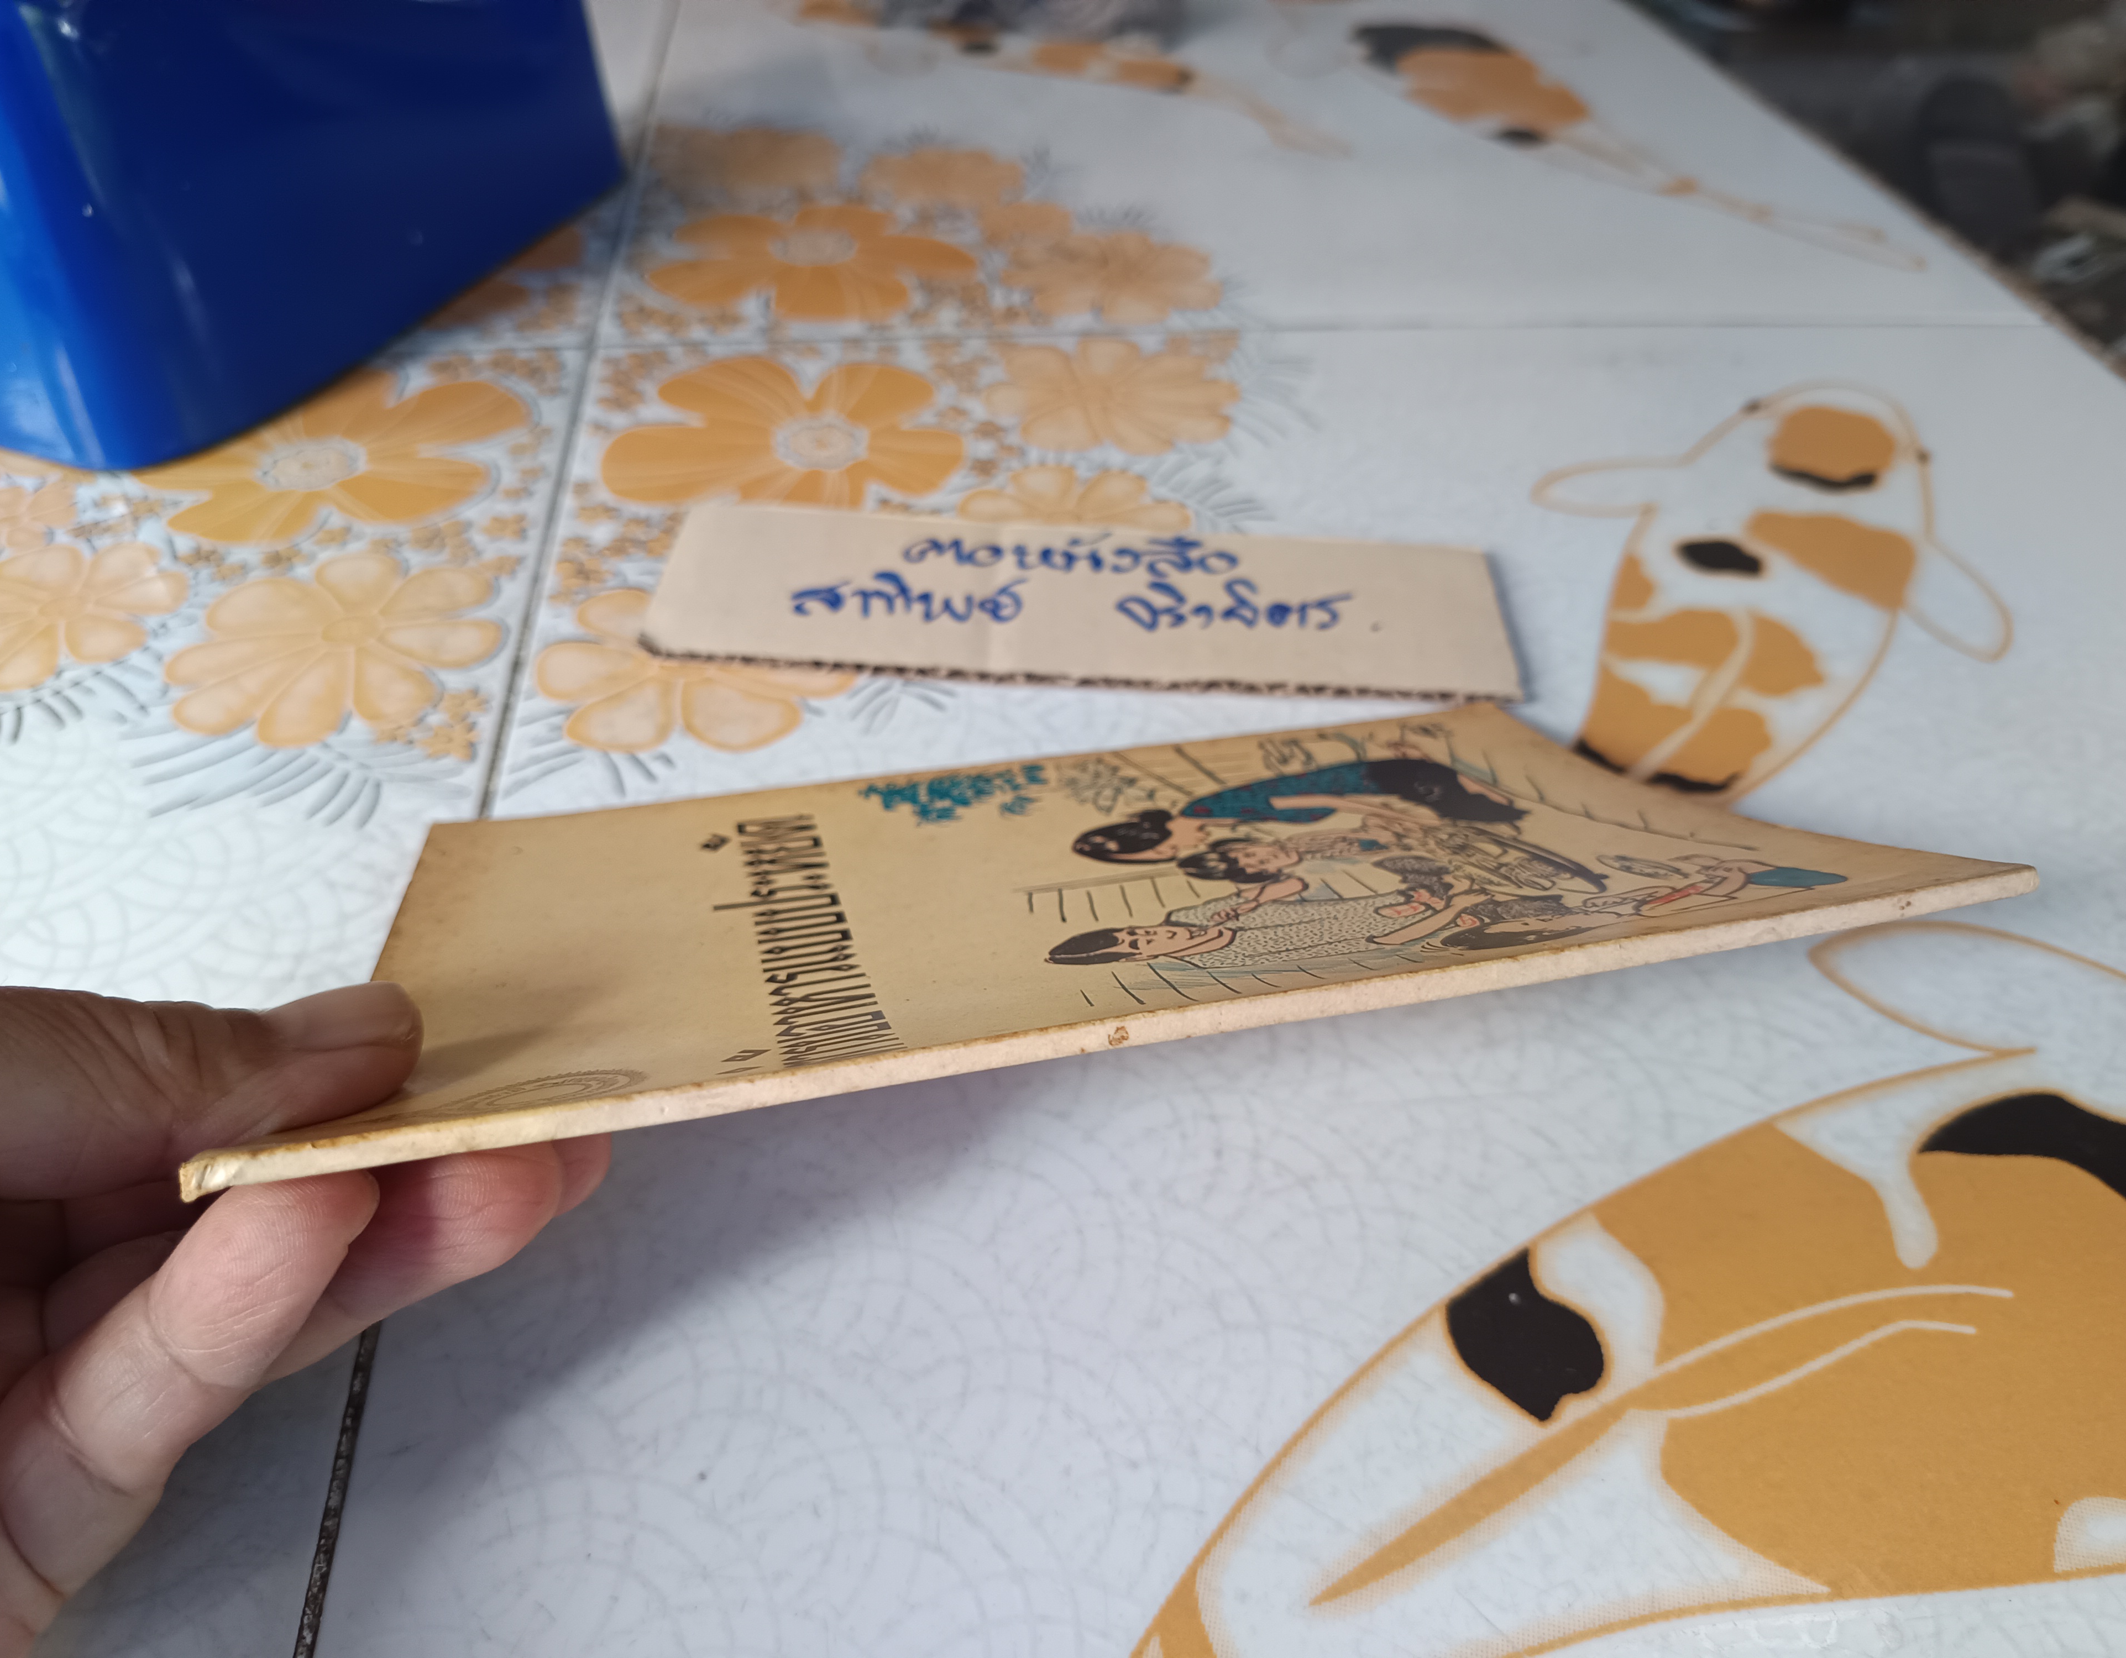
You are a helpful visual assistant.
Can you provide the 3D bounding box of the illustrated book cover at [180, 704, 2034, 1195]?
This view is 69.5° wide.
[{"bbox_3d":[0.003,0.007,0.211,0.188,0.010,0.123,-7,15,-11],"label":"illustrated book cover"}]

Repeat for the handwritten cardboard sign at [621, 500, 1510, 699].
[{"bbox_3d":[0.004,-0.046,0.312,0.169,0.003,0.050,3,43,0],"label":"handwritten cardboard sign"}]

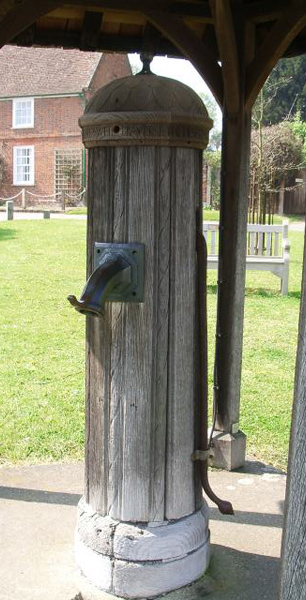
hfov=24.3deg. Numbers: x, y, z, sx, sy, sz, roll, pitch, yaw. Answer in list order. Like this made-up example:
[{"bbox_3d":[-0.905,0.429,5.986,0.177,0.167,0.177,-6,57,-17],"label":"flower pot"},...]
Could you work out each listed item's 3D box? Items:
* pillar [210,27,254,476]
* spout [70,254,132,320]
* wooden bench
[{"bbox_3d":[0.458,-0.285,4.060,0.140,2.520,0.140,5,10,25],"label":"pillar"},{"bbox_3d":[-0.201,-0.053,2.535,0.125,0.215,0.280,6,11,27],"label":"spout"},{"bbox_3d":[0.770,-0.555,8.900,1.800,0.900,0.600,2,10,8],"label":"wooden bench"}]

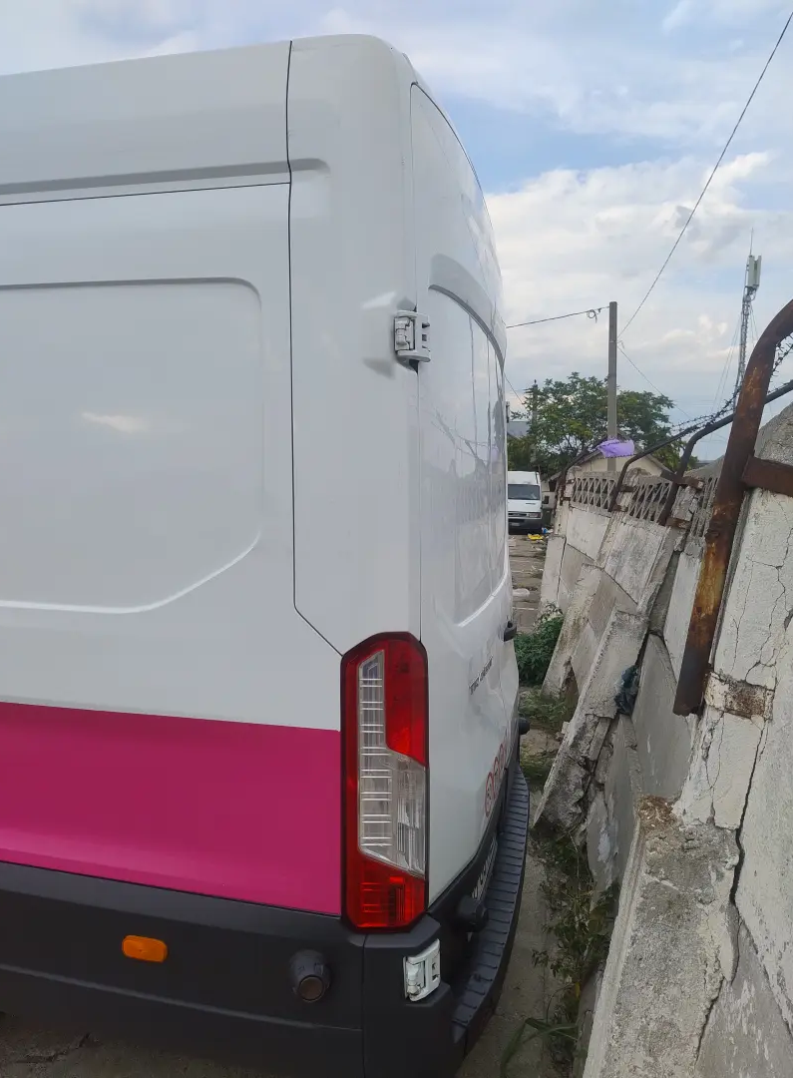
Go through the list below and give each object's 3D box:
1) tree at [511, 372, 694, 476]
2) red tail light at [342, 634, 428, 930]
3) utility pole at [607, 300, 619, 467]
[{"bbox_3d":[11.005,-4.996,40.253,9.400,7.789,8.800,0,4,0],"label":"tree"},{"bbox_3d":[-0.016,0.495,1.575,0.163,0.620,0.120,1,4,14],"label":"red tail light"},{"bbox_3d":[7.278,-4.018,25.254,0.280,7.818,0.280,0,4,0],"label":"utility pole"}]

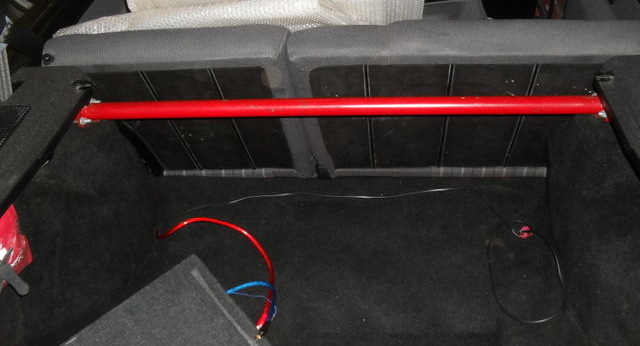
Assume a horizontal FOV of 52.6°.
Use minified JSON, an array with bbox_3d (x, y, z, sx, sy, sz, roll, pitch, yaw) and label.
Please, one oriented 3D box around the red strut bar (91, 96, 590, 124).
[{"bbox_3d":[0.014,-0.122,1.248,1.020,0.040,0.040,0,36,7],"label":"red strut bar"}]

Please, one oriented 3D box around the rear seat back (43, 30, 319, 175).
[{"bbox_3d":[-0.272,-0.164,1.499,0.510,0.525,0.130,0,63,7],"label":"rear seat back"}]

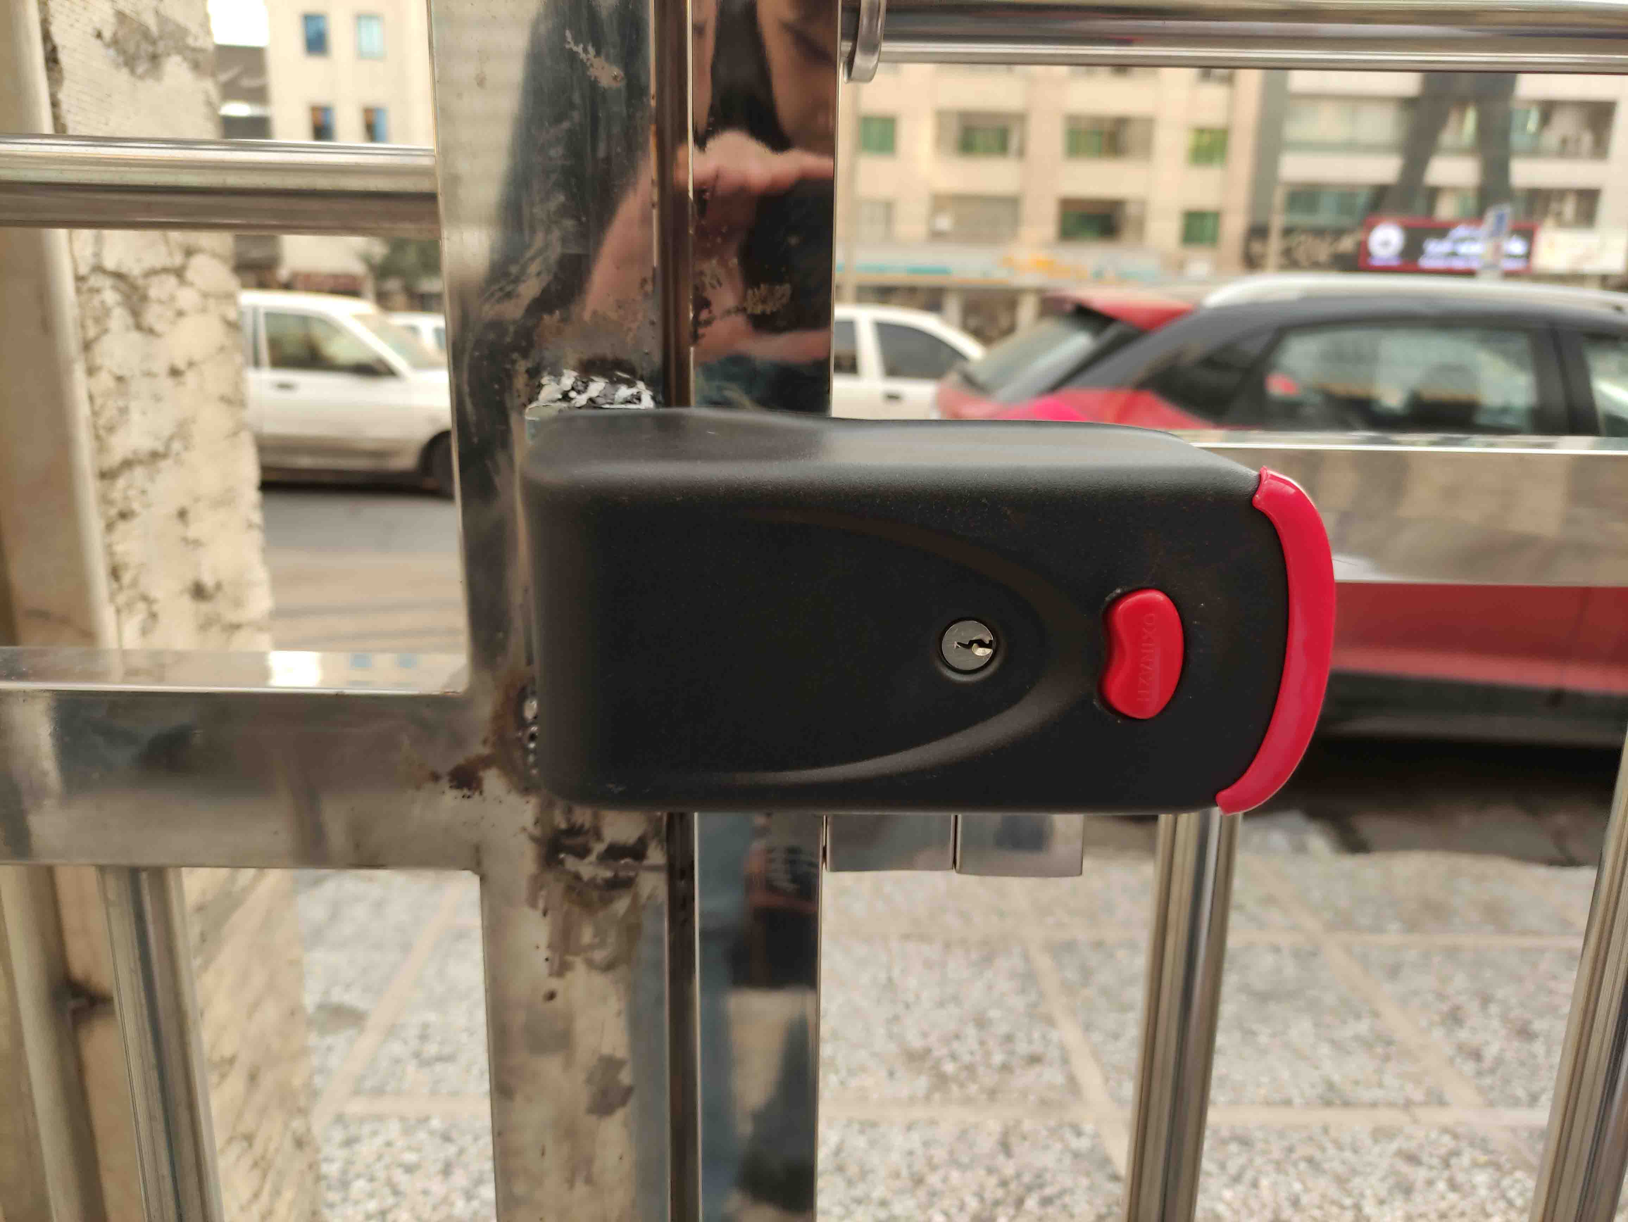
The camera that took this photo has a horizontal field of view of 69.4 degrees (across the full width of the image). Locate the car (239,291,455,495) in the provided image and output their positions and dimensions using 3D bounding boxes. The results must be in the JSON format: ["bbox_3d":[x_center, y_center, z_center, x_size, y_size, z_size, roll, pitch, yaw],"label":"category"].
[{"bbox_3d":[-3.728,-1.718,8.939,4.150,1.440,1.650,2,14,6],"label":"car"}]

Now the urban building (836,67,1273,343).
[{"bbox_3d":[9.269,-20.898,54.465,18.800,17.000,14.000,0,14,-5],"label":"urban building"}]

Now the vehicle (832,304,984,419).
[{"bbox_3d":[0.508,-1.770,9.579,4.150,1.450,1.650,2,14,5],"label":"vehicle"}]

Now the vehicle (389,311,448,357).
[{"bbox_3d":[-5.603,-3.792,18.087,4.200,1.450,1.680,2,14,3],"label":"vehicle"}]

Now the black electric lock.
[{"bbox_3d":[0.027,-0.003,0.309,0.190,0.092,0.063,1,14,-1],"label":"black electric lock"}]

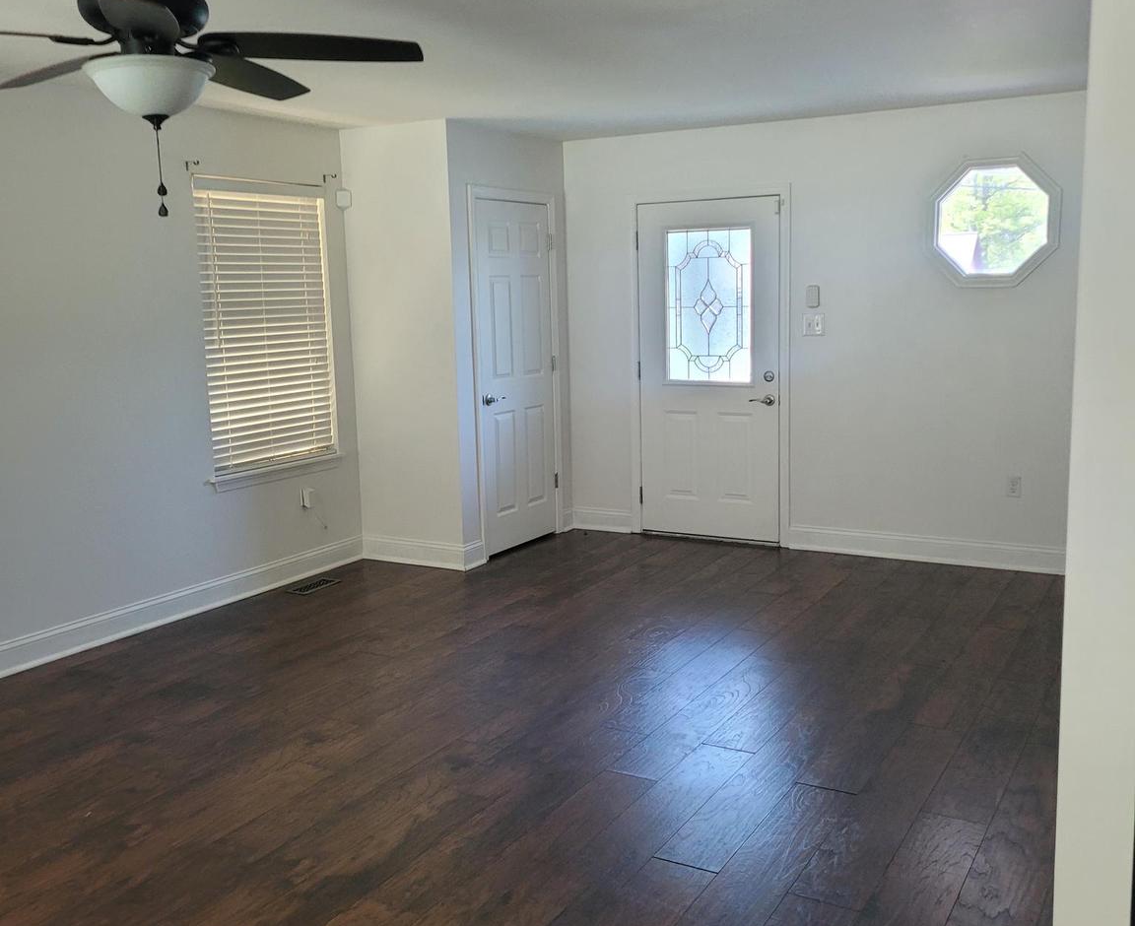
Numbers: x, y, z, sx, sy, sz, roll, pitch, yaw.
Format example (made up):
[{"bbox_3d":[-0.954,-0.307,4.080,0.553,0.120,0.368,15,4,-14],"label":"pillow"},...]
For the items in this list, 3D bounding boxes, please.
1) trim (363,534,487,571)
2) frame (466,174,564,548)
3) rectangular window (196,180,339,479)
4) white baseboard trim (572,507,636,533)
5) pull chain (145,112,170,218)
[{"bbox_3d":[-0.836,0.500,6.611,0.737,0.134,0.225,3,10,29],"label":"trim"},{"bbox_3d":[-0.329,-0.534,6.756,0.110,2.110,0.915,3,10,29],"label":"frame"},{"bbox_3d":[-1.586,-0.728,5.996,0.065,1.450,0.925,3,10,29],"label":"rectangular window"},{"bbox_3d":[0.230,0.371,7.304,0.435,0.132,0.018,3,10,29],"label":"white baseboard trim"},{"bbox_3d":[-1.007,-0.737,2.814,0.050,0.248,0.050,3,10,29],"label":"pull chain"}]

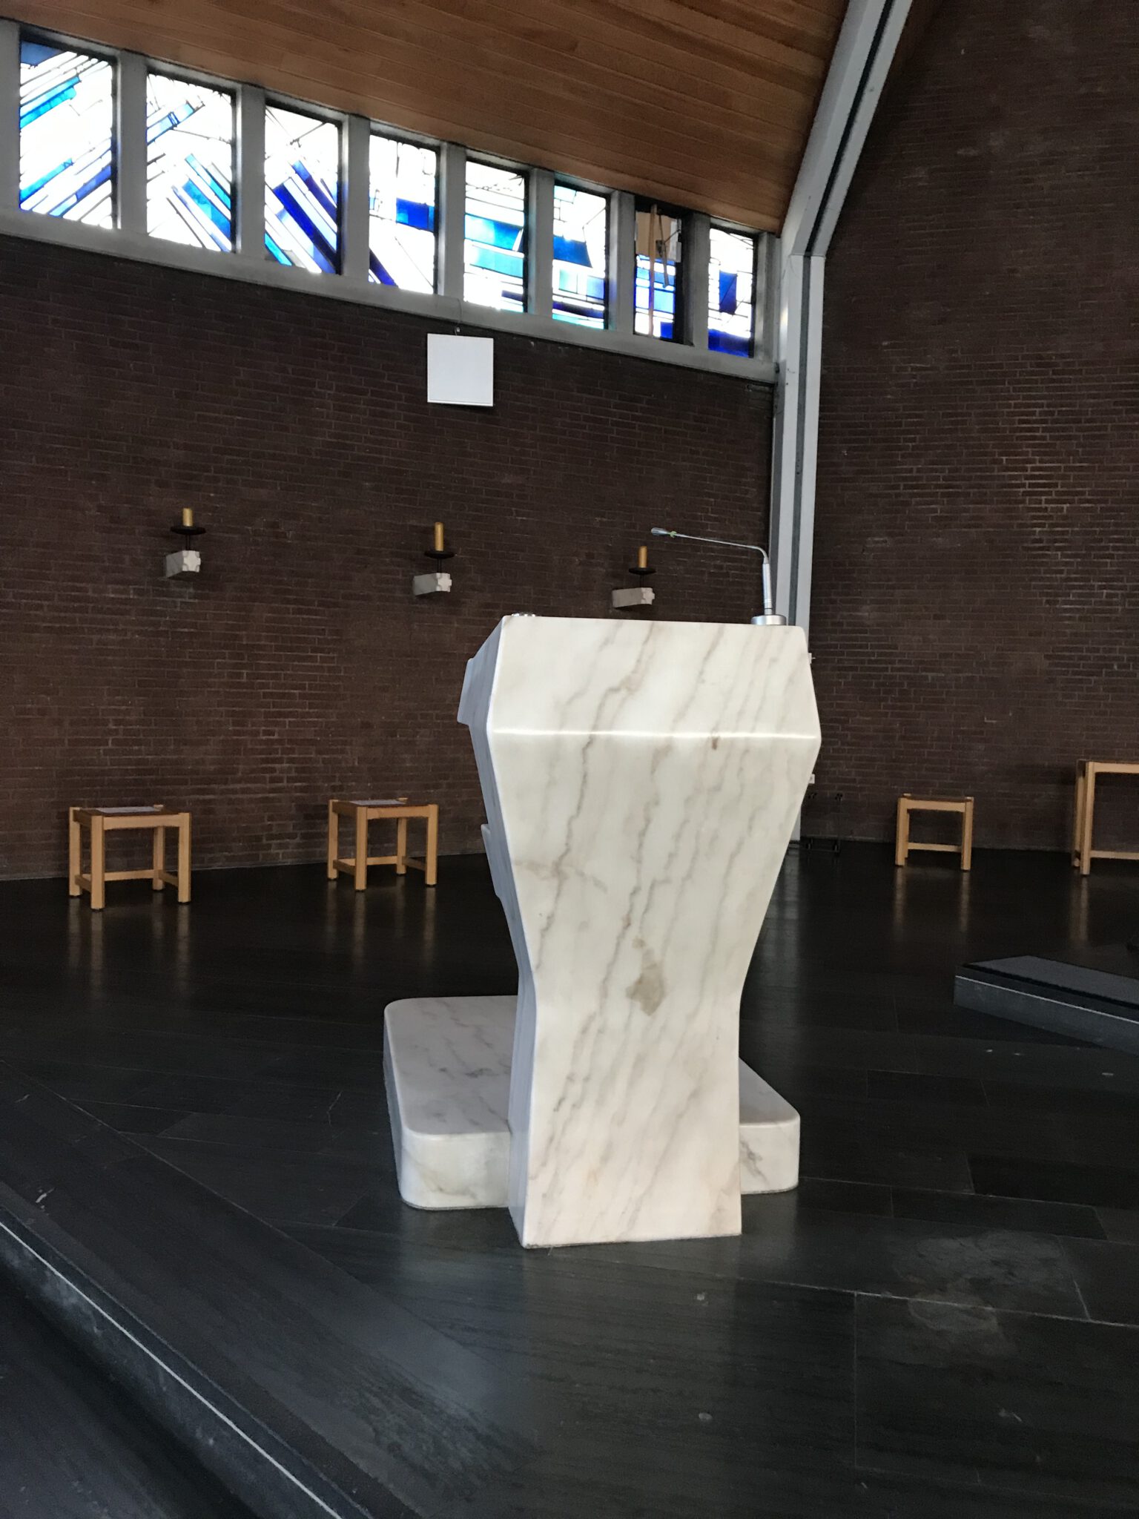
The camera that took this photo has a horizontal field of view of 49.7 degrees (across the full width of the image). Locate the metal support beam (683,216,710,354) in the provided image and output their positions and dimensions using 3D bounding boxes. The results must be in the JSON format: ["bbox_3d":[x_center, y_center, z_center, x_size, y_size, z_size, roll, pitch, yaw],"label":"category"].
[{"bbox_3d":[1.019,-3.805,9.801,0.148,1.060,0.148,-1,5,-32],"label":"metal support beam"}]

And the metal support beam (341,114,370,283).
[{"bbox_3d":[-1.440,-3.760,8.266,0.148,1.060,0.148,-1,5,-32],"label":"metal support beam"}]

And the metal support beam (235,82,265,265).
[{"bbox_3d":[-2.041,-3.708,7.822,0.163,1.050,0.190,-1,5,-32],"label":"metal support beam"}]

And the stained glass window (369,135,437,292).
[{"bbox_3d":[-1.165,-3.755,8.503,0.551,1.009,0.067,-1,5,-32],"label":"stained glass window"}]

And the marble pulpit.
[{"bbox_3d":[0.032,0.361,3.566,1.042,1.463,1.583,1,4,-11],"label":"marble pulpit"}]

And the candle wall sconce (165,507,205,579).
[{"bbox_3d":[-2.351,-1.312,7.497,0.225,0.415,0.390,-1,5,-32],"label":"candle wall sconce"}]

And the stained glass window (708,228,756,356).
[{"bbox_3d":[1.295,-3.781,9.992,0.565,0.990,0.100,-1,5,-32],"label":"stained glass window"}]

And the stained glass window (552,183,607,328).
[{"bbox_3d":[0.067,-3.755,9.215,0.559,0.990,0.100,-1,5,-32],"label":"stained glass window"}]

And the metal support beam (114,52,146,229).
[{"bbox_3d":[-2.657,-3.695,7.432,0.158,1.050,0.190,-1,5,-32],"label":"metal support beam"}]

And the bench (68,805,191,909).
[{"bbox_3d":[-2.446,0.535,6.839,0.519,0.501,0.488,-2,5,-36],"label":"bench"}]

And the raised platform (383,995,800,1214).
[{"bbox_3d":[-0.011,0.986,3.757,1.042,0.188,1.286,1,4,-11],"label":"raised platform"}]

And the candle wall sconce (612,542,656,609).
[{"bbox_3d":[0.491,-1.380,9.295,0.225,0.433,0.390,-1,5,-32],"label":"candle wall sconce"}]

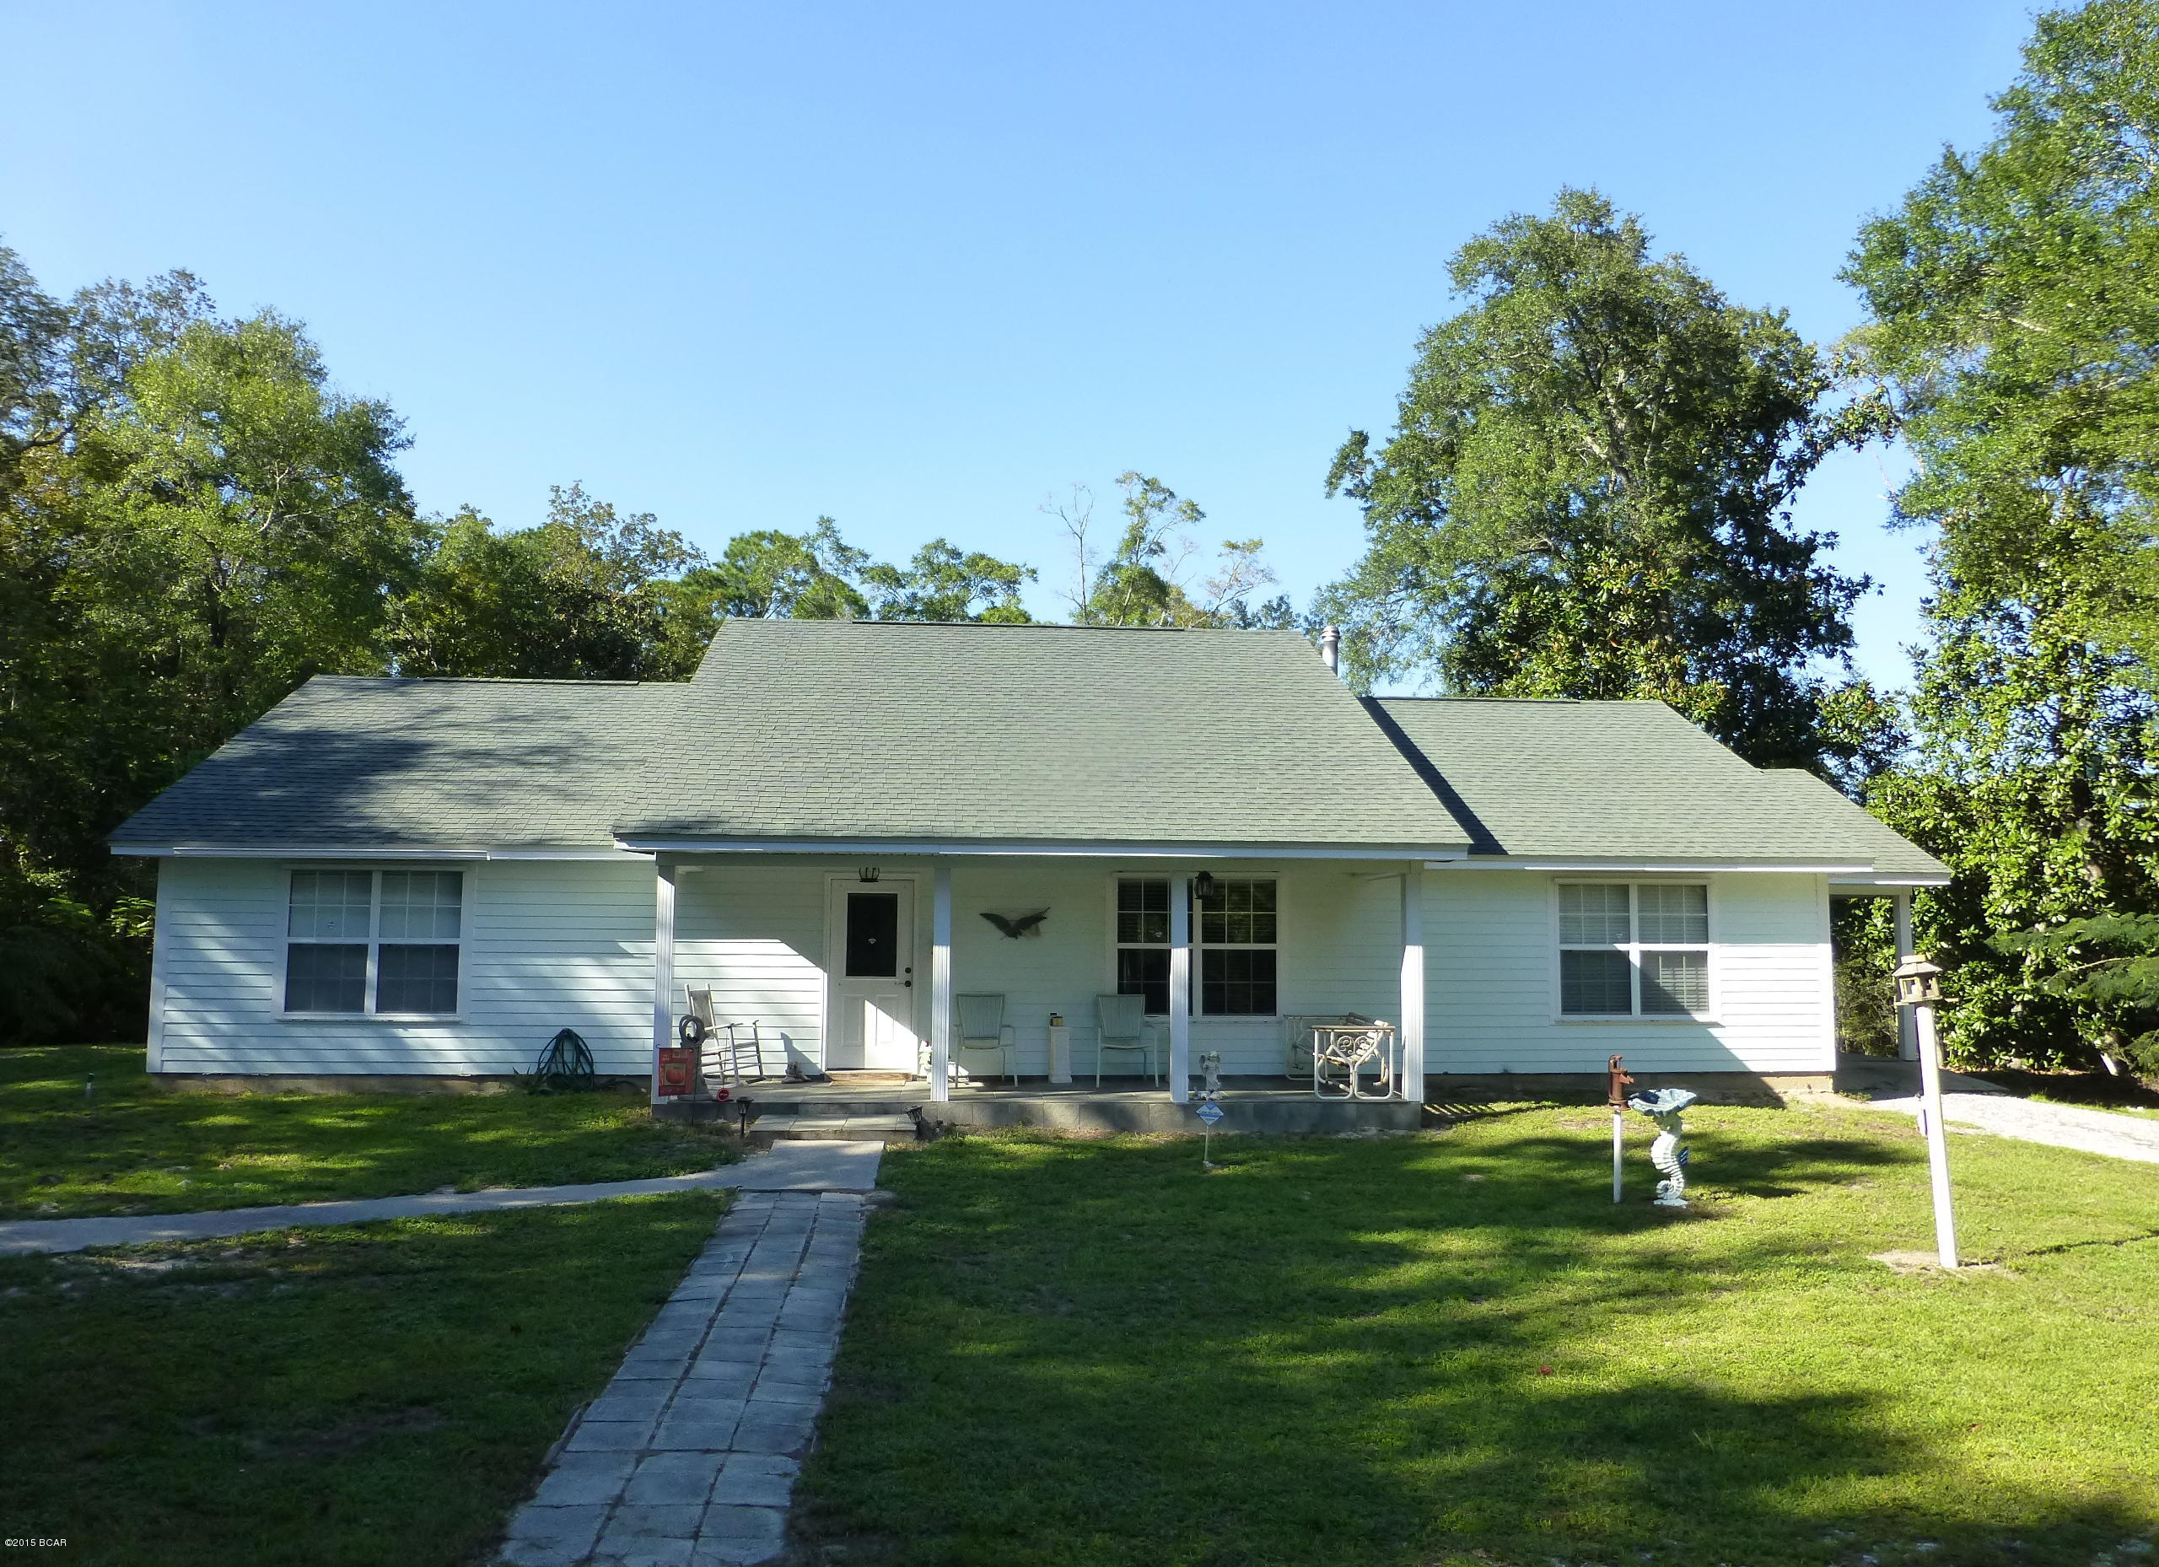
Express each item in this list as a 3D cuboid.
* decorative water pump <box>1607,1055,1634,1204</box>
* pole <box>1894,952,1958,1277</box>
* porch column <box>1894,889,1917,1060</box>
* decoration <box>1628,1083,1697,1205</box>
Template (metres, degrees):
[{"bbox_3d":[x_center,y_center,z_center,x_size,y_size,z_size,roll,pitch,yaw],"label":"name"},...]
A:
[{"bbox_3d":[3.812,2.429,10.516,0.230,1.026,0.150,-3,-6,36],"label":"decorative water pump"},{"bbox_3d":[4.993,1.899,8.730,0.320,1.798,0.300,-2,-5,-5],"label":"pole"},{"bbox_3d":[10.456,2.410,18.861,0.150,2.116,0.150,1,-5,-5],"label":"porch column"},{"bbox_3d":[4.069,2.550,10.500,0.440,0.768,0.420,3,-6,-30],"label":"decoration"}]

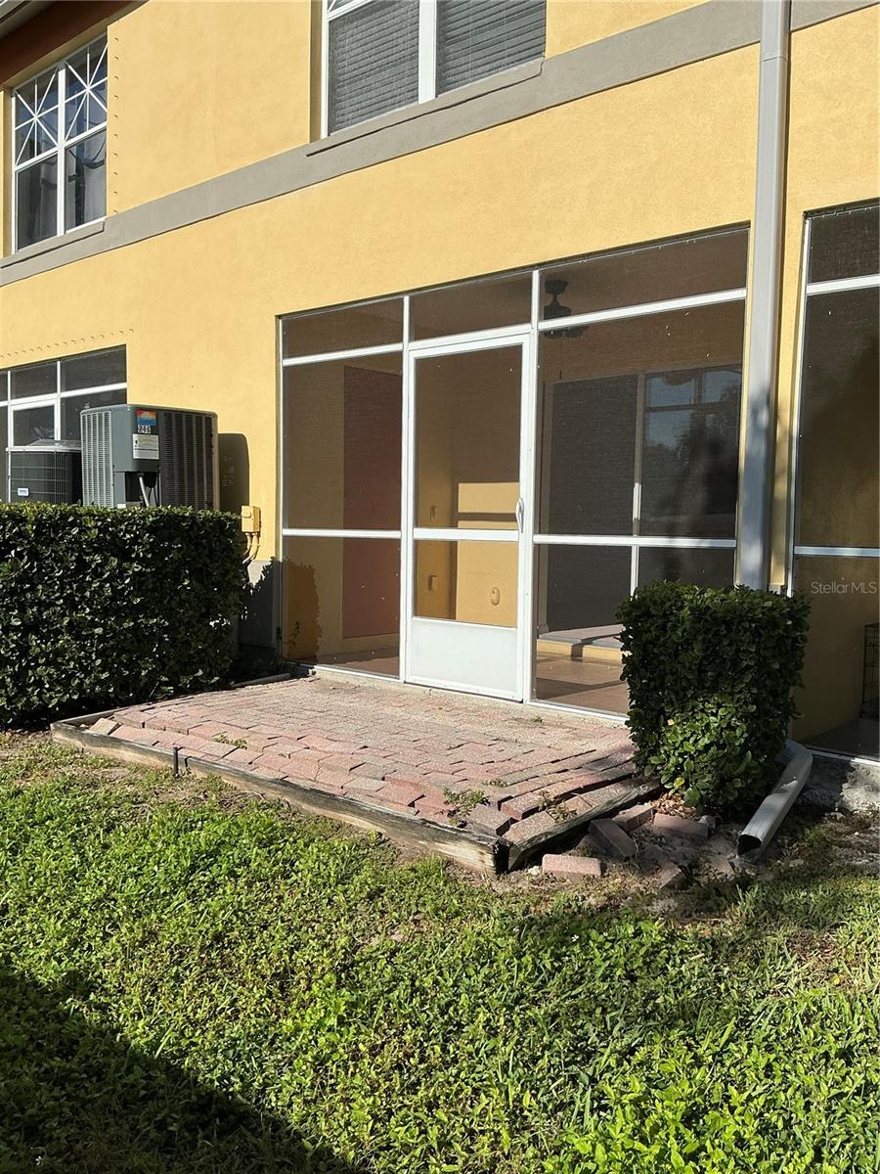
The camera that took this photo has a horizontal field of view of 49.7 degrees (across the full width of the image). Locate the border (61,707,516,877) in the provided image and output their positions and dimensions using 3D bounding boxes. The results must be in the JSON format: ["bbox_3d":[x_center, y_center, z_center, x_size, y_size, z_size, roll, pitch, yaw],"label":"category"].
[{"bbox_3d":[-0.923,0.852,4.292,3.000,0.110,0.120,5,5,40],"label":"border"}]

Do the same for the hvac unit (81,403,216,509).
[{"bbox_3d":[-2.069,-0.819,6.761,0.690,0.830,0.700,5,6,41],"label":"hvac unit"}]

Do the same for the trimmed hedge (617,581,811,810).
[{"bbox_3d":[1.192,0.464,4.073,0.570,0.880,0.610,5,6,41],"label":"trimmed hedge"}]

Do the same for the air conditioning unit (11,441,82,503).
[{"bbox_3d":[-2.925,-0.804,7.441,0.670,0.680,0.670,3,5,29],"label":"air conditioning unit"}]

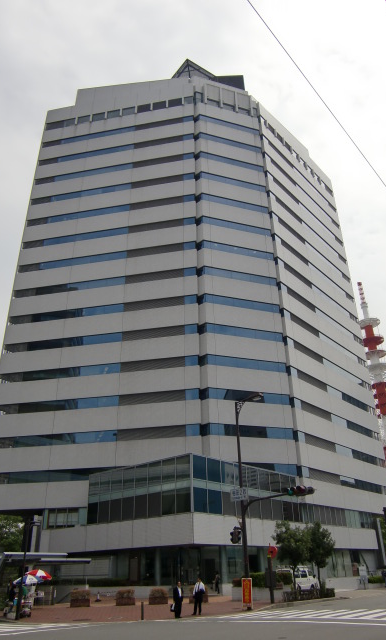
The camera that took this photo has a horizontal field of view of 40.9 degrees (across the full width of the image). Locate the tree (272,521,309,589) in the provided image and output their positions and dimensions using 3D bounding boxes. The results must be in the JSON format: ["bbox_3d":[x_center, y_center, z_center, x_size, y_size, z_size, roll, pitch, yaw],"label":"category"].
[{"bbox_3d":[7.420,17.933,39.000,2.900,5.293,2.900,-1,-28,0],"label":"tree"}]

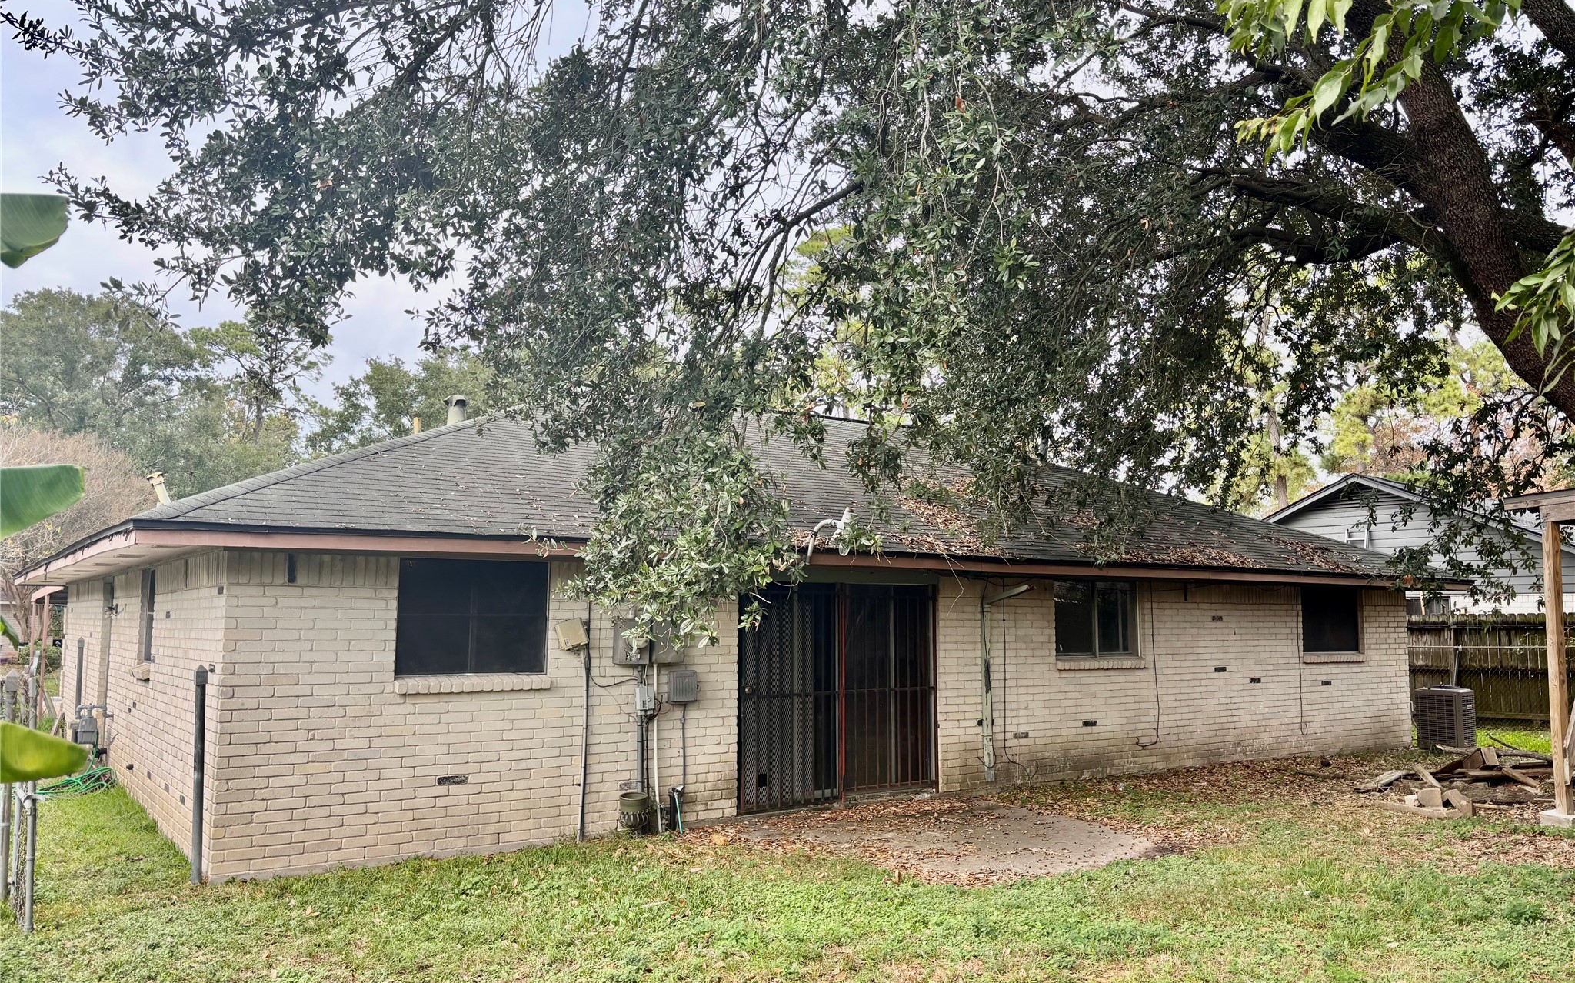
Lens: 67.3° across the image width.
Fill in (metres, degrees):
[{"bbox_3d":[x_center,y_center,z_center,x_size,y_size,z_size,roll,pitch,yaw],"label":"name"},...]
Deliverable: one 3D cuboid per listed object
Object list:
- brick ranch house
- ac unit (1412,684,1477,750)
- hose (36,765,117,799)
[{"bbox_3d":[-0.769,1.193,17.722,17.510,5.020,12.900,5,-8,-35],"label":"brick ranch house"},{"bbox_3d":[9.851,3.395,17.692,0.580,0.905,0.570,5,-8,-35],"label":"ac unit"},{"bbox_3d":[-6.832,2.774,11.421,0.740,0.170,1.200,5,-8,-35],"label":"hose"}]

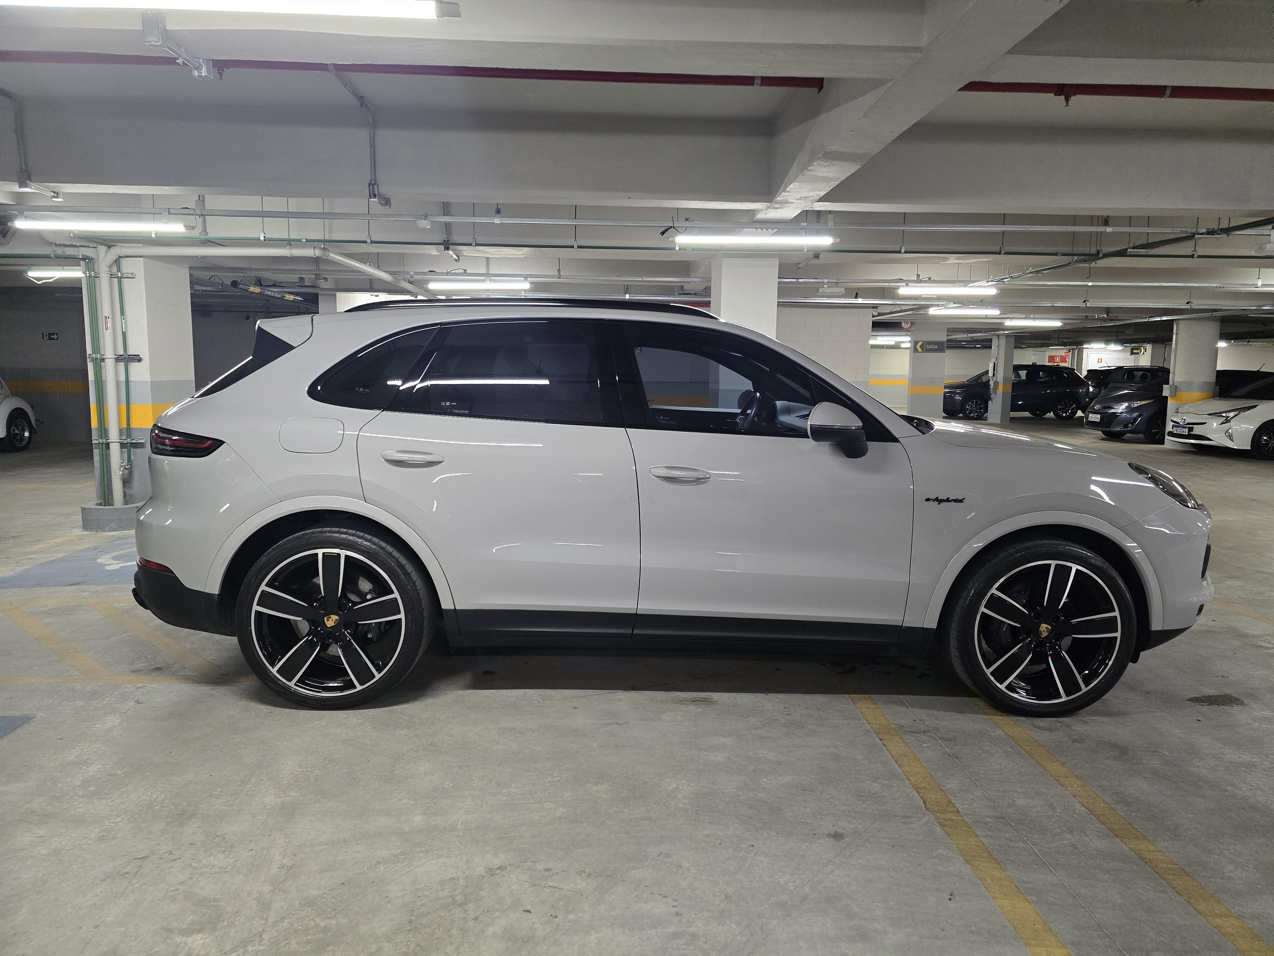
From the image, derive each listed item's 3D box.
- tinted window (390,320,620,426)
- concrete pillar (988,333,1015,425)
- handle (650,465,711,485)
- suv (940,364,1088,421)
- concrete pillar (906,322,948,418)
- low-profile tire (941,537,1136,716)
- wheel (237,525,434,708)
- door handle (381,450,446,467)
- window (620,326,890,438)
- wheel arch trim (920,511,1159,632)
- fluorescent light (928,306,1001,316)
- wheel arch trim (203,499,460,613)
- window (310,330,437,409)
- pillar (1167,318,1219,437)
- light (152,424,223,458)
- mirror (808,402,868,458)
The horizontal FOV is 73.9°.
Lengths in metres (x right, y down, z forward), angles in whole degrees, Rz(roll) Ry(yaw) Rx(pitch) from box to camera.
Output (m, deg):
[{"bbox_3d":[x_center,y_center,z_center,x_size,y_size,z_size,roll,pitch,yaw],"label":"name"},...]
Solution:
[{"bbox_3d":[-0.532,-0.438,3.487,0.922,0.469,0.090,1,-16,0],"label":"tinted window"},{"bbox_3d":[9.888,-2.698,22.900,0.250,2.420,0.700,0,7,-3],"label":"concrete pillar"},{"bbox_3d":[0.172,-0.014,3.361,0.235,0.072,0.065,1,8,0],"label":"handle"},{"bbox_3d":[10.956,-2.566,25.135,4.460,1.620,1.825,0,7,-3],"label":"suv"},{"bbox_3d":[7.064,-2.487,20.674,0.763,2.460,0.270,1,8,-2],"label":"concrete pillar"},{"bbox_3d":[1.660,0.604,3.546,0.737,0.737,0.280,1,8,0],"label":"low-profile tire"},{"bbox_3d":[-1.234,0.565,3.526,0.737,0.737,0.305,1,8,0],"label":"wheel"},{"bbox_3d":[-0.877,-0.078,3.324,0.260,0.062,0.055,1,7,-1],"label":"door handle"},{"bbox_3d":[0.481,-0.403,3.498,1.121,0.505,0.100,1,-14,0],"label":"window"},{"bbox_3d":[1.650,0.378,3.440,0.965,0.485,0.120,1,7,-1],"label":"wheel arch trim"},{"bbox_3d":[5.651,-2.875,14.600,1.240,0.090,0.100,1,8,-2],"label":"fluorescent light"},{"bbox_3d":[-1.228,0.297,3.389,1.014,0.455,0.110,1,8,0],"label":"wheel arch trim"},{"bbox_3d":[-1.089,-0.458,3.496,0.499,0.375,0.090,1,-18,0],"label":"window"},{"bbox_3d":[10.532,-1.797,16.050,0.700,2.420,0.700,1,8,-2],"label":"pillar"},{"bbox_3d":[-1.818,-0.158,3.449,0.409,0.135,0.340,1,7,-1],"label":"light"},{"bbox_3d":[0.782,-0.188,3.301,0.170,0.200,0.250,1,8,0],"label":"mirror"}]

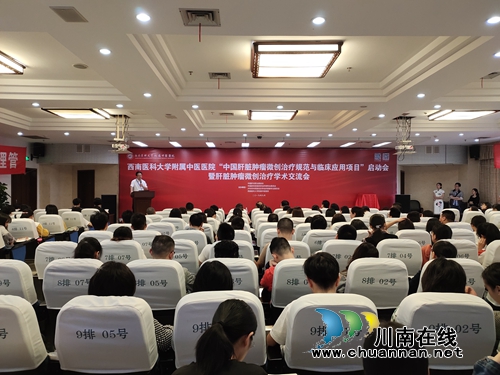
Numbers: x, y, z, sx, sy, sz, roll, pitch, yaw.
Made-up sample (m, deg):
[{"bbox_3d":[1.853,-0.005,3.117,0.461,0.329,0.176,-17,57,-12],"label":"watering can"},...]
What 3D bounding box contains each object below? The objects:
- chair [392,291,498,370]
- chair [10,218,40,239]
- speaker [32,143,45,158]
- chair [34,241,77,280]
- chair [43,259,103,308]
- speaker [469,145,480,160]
[{"bbox_3d":[1.013,0.992,1.873,0.520,0.975,0.580,0,0,-1],"label":"chair"},{"bbox_3d":[-4.160,1.075,6.330,0.520,0.990,0.600,0,0,-3],"label":"chair"},{"bbox_3d":[-6.907,-1.214,10.900,0.310,0.470,0.300,0,8,-28],"label":"speaker"},{"bbox_3d":[-1.840,1.016,3.530,0.540,0.970,0.600,0,0,0],"label":"chair"},{"bbox_3d":[-1.420,1.075,2.970,0.520,0.990,0.600,0,0,-1],"label":"chair"},{"bbox_3d":[7.386,-1.155,10.900,0.310,0.470,0.300,0,8,28],"label":"speaker"}]

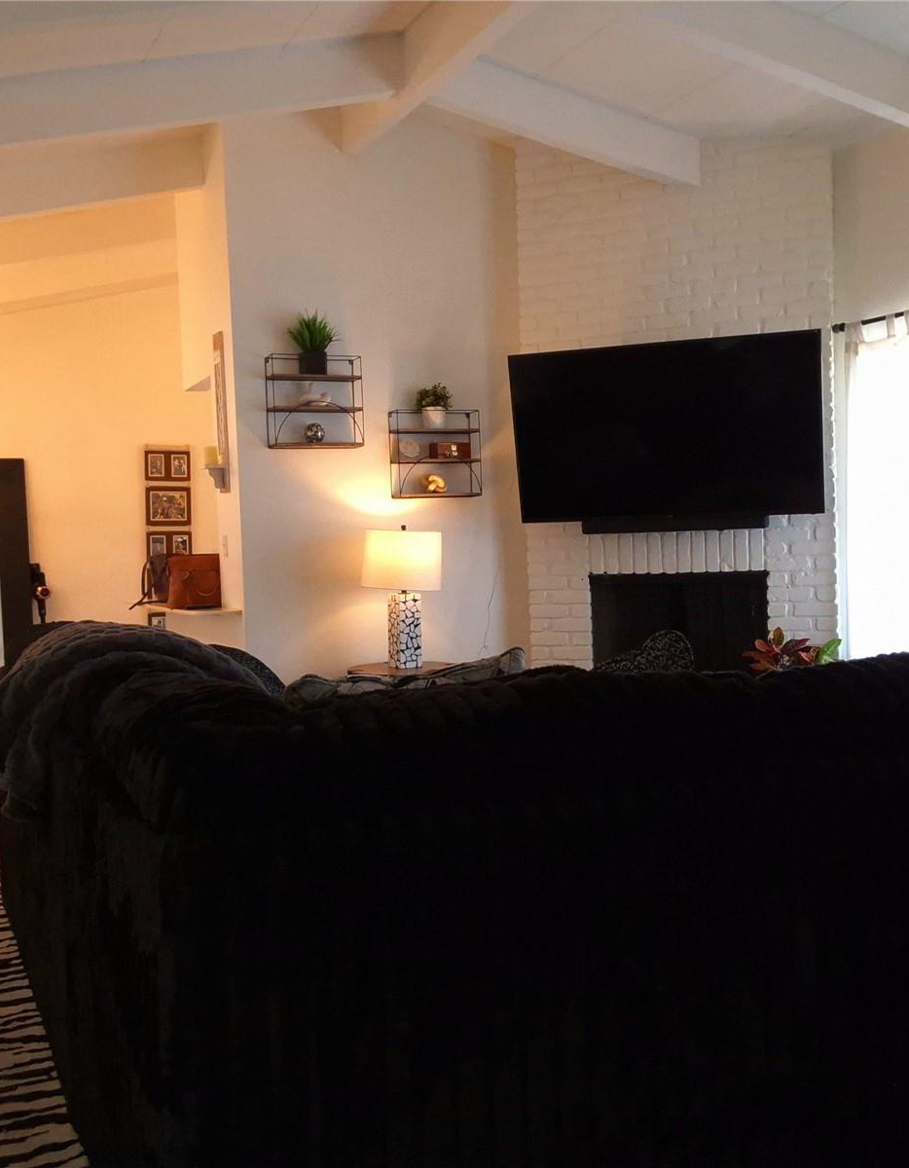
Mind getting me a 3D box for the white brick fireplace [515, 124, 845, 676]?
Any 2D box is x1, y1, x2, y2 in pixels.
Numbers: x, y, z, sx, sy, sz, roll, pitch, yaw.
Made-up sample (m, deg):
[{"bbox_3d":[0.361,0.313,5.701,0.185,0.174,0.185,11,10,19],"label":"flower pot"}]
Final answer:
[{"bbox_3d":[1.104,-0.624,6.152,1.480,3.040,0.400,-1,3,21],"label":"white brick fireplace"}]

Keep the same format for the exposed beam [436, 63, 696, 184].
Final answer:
[{"bbox_3d":[0.527,-2.109,5.767,1.427,0.228,0.090,9,-2,-24],"label":"exposed beam"}]

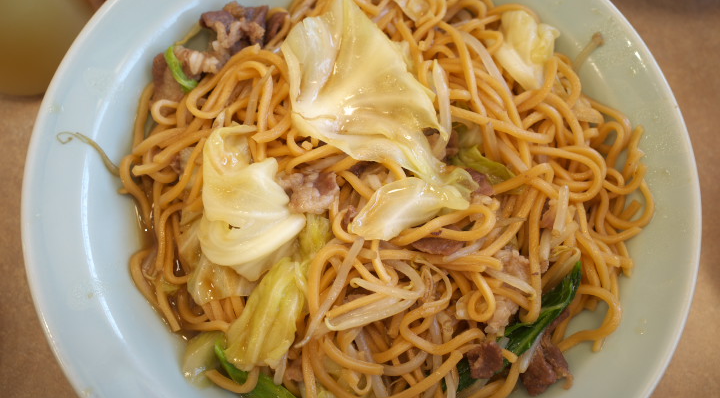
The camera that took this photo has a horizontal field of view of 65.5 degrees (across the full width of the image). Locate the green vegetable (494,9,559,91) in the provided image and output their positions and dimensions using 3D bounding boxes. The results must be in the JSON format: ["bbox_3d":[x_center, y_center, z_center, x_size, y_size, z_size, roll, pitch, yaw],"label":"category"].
[{"bbox_3d":[0.071,-0.065,0.242,0.025,0.018,0.036,19,73,4],"label":"green vegetable"}]

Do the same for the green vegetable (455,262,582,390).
[{"bbox_3d":[0.061,0.049,0.210,0.066,0.020,0.015,-36,77,-12],"label":"green vegetable"}]

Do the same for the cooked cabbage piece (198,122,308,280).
[{"bbox_3d":[-0.045,0.000,0.213,0.038,0.024,0.058,-23,75,-9],"label":"cooked cabbage piece"}]

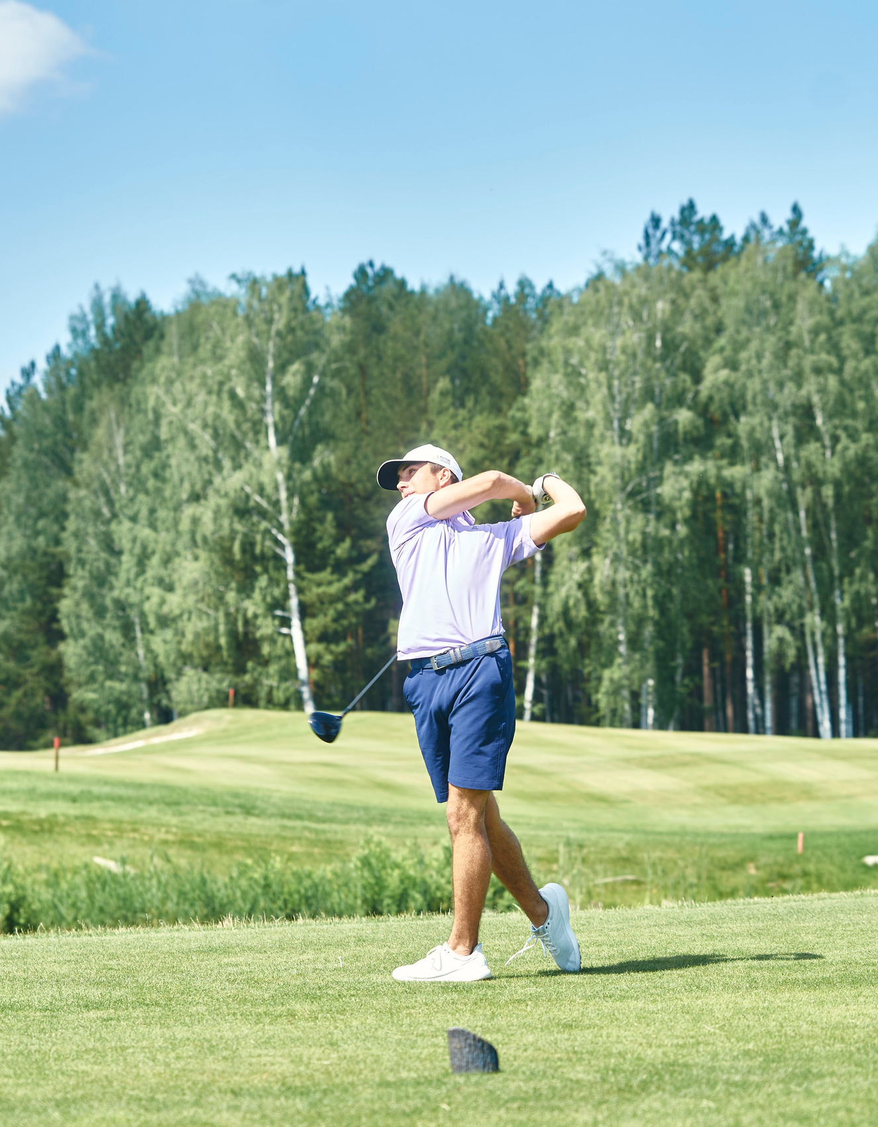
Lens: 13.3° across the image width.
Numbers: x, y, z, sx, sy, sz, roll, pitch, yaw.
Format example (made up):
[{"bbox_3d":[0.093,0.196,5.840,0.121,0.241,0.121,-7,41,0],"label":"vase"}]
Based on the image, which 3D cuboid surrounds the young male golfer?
[{"bbox_3d":[0.140,0.488,12.300,0.630,1.750,0.580,-2,-4,31],"label":"young male golfer"}]

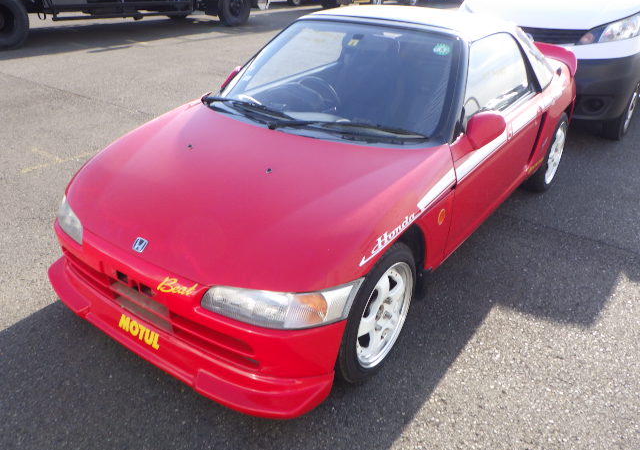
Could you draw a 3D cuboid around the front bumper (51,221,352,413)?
[{"bbox_3d":[-0.569,0.242,1.814,1.380,0.380,0.330,18,31,32],"label":"front bumper"}]

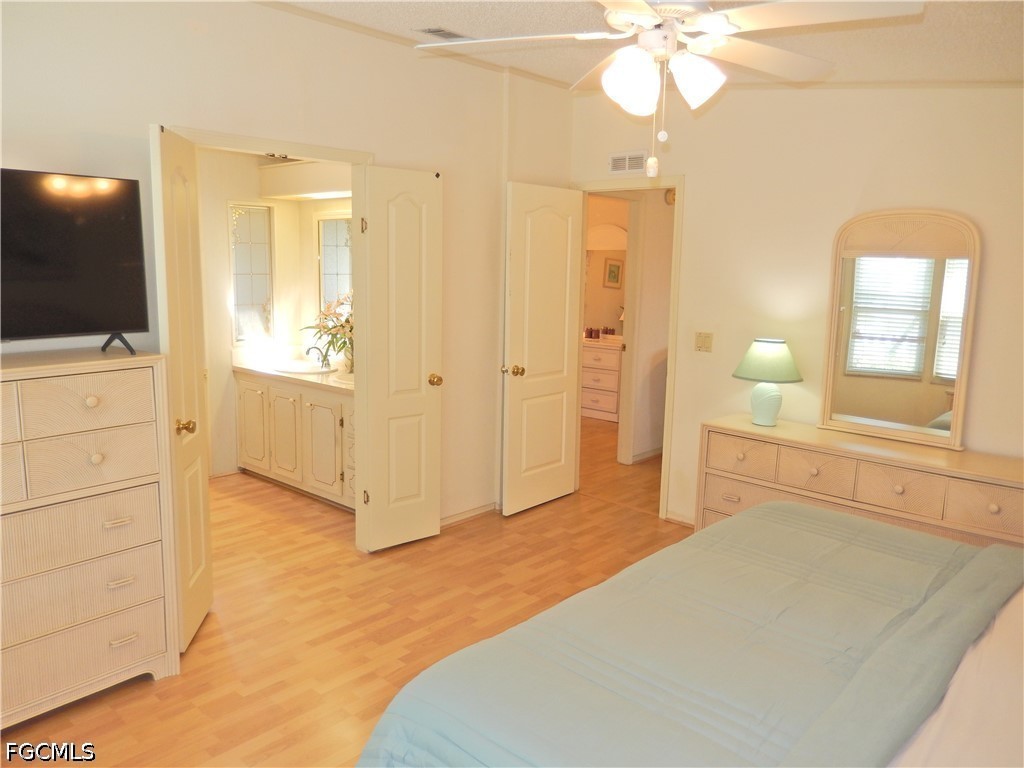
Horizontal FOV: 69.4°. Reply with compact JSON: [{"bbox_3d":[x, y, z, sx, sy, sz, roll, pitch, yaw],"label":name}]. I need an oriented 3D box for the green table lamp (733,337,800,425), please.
[{"bbox_3d":[1.328,-0.016,3.834,0.363,0.434,0.363,-7,12,-43],"label":"green table lamp"}]

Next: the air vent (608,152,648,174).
[{"bbox_3d":[0.713,-1.371,4.581,0.024,0.140,0.305,-7,12,-43],"label":"air vent"}]

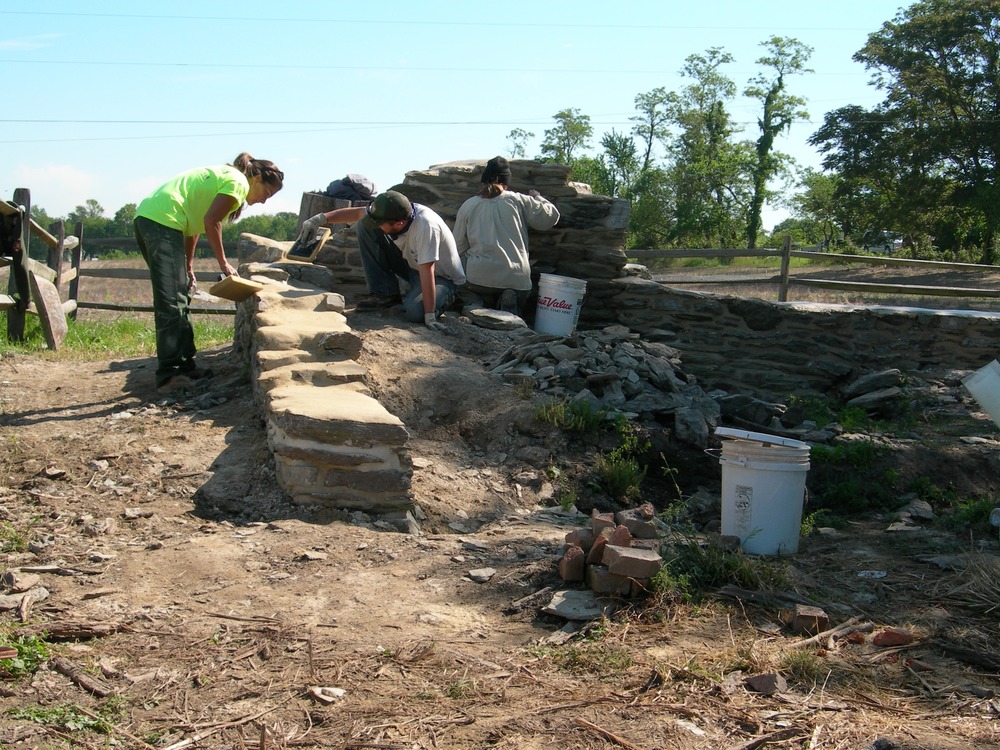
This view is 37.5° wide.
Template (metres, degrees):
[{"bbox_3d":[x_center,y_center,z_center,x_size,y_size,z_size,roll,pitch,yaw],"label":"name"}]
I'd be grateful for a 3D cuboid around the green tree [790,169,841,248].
[{"bbox_3d":[19.395,-10.110,90.000,3.400,5.000,3.400,3,5,11],"label":"green tree"}]

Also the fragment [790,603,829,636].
[{"bbox_3d":[0.855,0.675,4.050,0.090,0.057,0.110,3,5,12],"label":"fragment"}]

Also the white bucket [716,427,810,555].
[{"bbox_3d":[0.892,0.390,4.970,0.310,0.400,0.310,3,5,0],"label":"white bucket"}]

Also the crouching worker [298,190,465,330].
[{"bbox_3d":[-0.720,-0.702,8.950,0.920,0.850,0.800,-2,7,-37],"label":"crouching worker"}]

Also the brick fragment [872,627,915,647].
[{"bbox_3d":[1.059,0.703,3.970,0.108,0.048,0.078,2,5,0],"label":"brick fragment"}]

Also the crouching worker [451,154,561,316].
[{"bbox_3d":[0.042,-0.893,9.500,0.690,1.030,0.750,2,5,5],"label":"crouching worker"}]

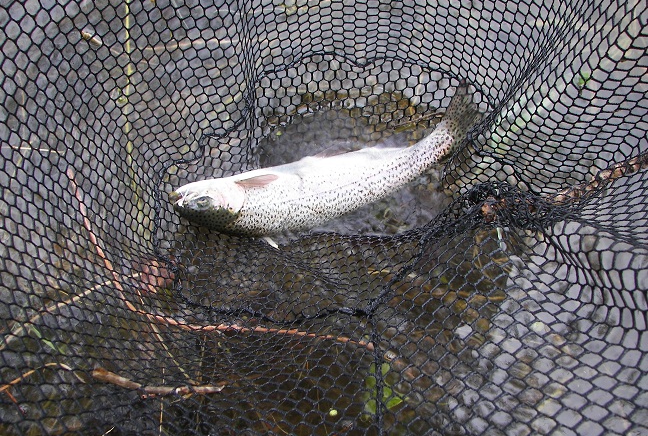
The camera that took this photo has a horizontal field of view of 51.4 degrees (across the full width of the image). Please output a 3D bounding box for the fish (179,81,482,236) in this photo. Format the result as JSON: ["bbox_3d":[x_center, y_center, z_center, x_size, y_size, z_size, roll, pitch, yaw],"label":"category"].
[{"bbox_3d":[0.025,-0.057,0.824,0.410,0.068,0.123,-21,64,-11],"label":"fish"}]

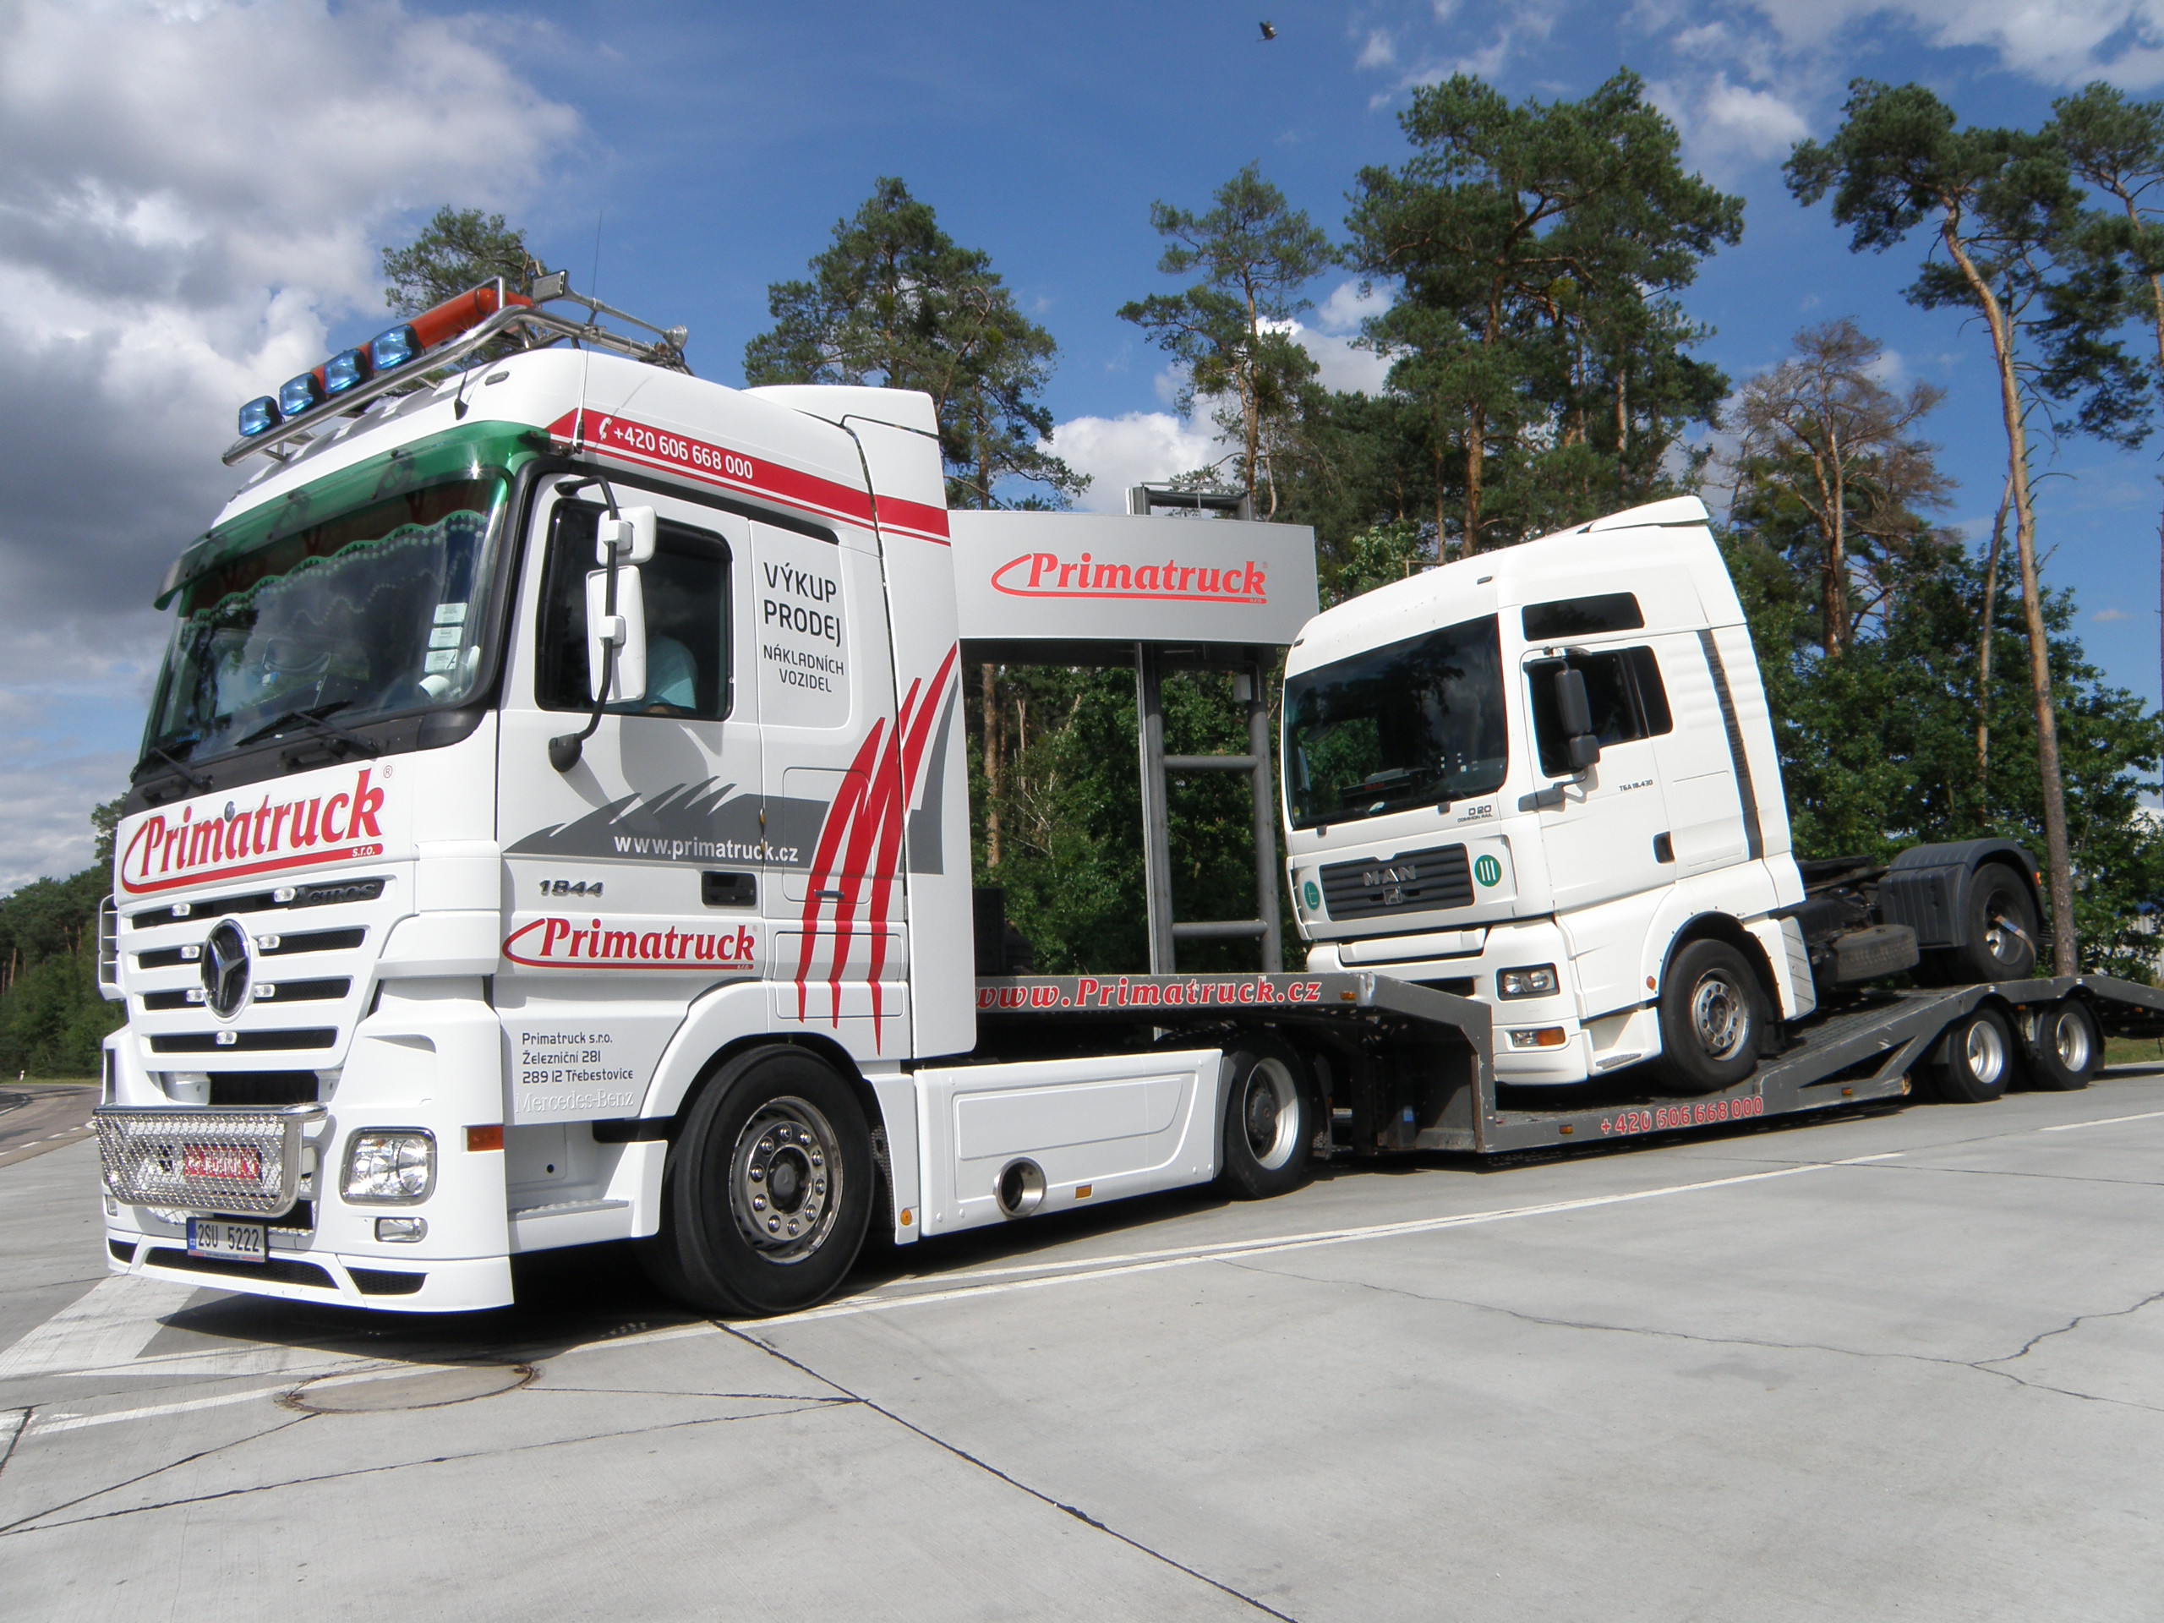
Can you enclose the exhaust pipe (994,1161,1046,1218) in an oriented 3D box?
[{"bbox_3d":[-0.259,1.625,7.019,0.250,0.250,0.170,4,-10,-42],"label":"exhaust pipe"}]

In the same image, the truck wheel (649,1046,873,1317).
[{"bbox_3d":[-1.183,1.373,6.069,0.300,0.965,0.965,-8,-9,35],"label":"truck wheel"}]

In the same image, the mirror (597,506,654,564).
[{"bbox_3d":[-1.507,-0.914,5.376,0.200,0.190,0.100,-6,-8,25],"label":"mirror"}]

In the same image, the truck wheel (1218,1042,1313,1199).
[{"bbox_3d":[0.936,1.669,8.964,0.300,0.960,0.960,-8,-9,35],"label":"truck wheel"}]

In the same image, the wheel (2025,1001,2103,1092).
[{"bbox_3d":[7.816,1.850,12.972,0.765,0.765,0.230,2,-9,-32],"label":"wheel"}]

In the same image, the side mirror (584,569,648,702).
[{"bbox_3d":[-1.518,-0.576,5.296,0.200,0.430,0.110,-6,-8,25],"label":"side mirror"}]

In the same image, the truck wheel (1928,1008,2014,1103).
[{"bbox_3d":[6.748,1.823,12.292,0.765,0.765,0.230,2,-9,-32],"label":"truck wheel"}]

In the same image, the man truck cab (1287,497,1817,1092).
[{"bbox_3d":[3.094,-0.019,11.555,2.620,3.780,2.480,-8,-3,-34],"label":"man truck cab"}]

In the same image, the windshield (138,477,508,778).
[{"bbox_3d":[-2.863,-0.642,5.931,2.200,0.950,0.260,-8,-17,35],"label":"windshield"}]

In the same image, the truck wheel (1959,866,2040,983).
[{"bbox_3d":[7.102,0.914,12.732,0.990,0.990,0.310,-8,-3,-34],"label":"truck wheel"}]

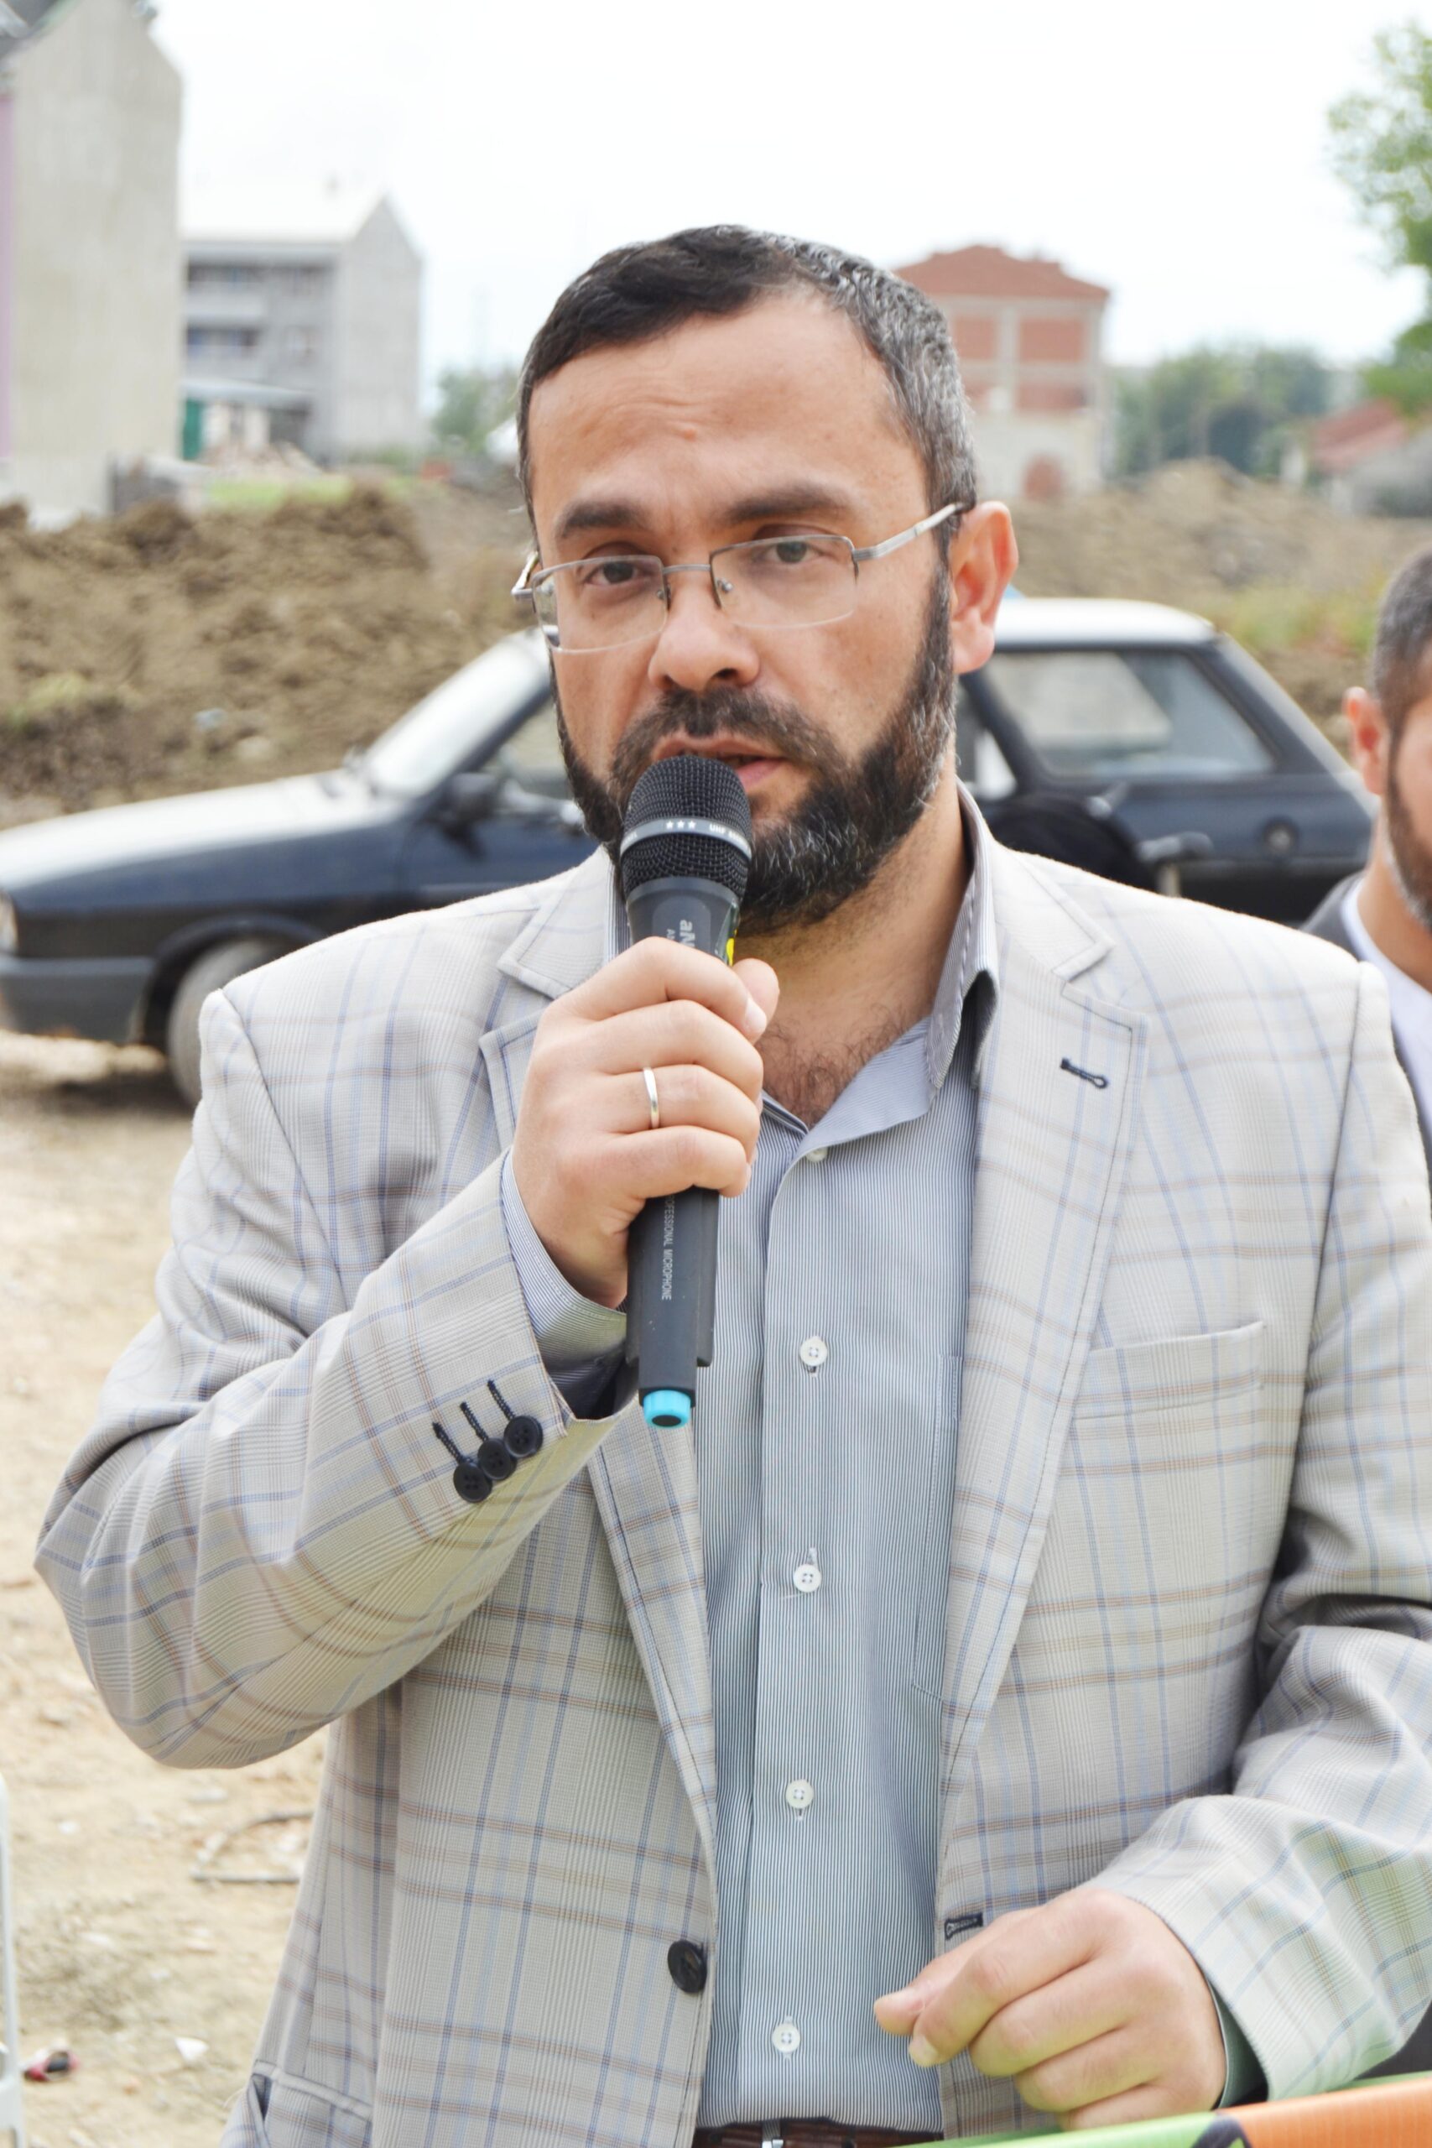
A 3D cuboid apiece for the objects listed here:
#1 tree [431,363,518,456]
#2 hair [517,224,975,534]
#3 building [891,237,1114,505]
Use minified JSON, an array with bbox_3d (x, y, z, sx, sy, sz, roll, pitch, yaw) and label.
[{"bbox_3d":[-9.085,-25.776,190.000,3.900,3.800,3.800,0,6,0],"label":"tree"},{"bbox_3d":[0.013,-0.261,1.915,0.172,0.160,0.200,-4,4,16],"label":"hair"},{"bbox_3d":[11.348,-29.217,205.000,9.700,10.800,9.700,-1,7,-11],"label":"building"}]

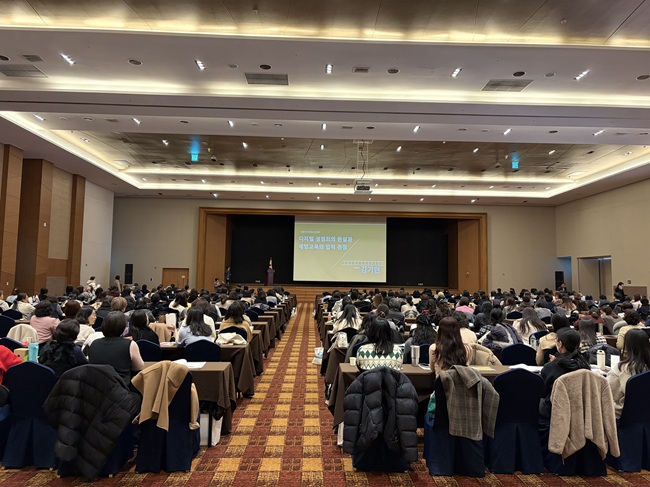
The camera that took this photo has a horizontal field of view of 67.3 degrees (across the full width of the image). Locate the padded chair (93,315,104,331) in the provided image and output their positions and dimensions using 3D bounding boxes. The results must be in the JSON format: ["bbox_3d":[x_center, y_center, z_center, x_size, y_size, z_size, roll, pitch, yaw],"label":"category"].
[{"bbox_3d":[-4.103,1.770,8.918,0.450,0.900,0.560,1,-4,-1],"label":"padded chair"}]

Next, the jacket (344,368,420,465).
[{"bbox_3d":[0.448,1.395,4.013,0.610,0.750,0.320,1,-4,-1],"label":"jacket"}]

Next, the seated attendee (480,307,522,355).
[{"bbox_3d":[2.764,1.652,7.797,0.540,1.220,0.780,2,-4,-6],"label":"seated attendee"}]

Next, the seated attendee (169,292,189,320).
[{"bbox_3d":[-3.146,1.699,10.524,0.480,1.270,0.720,1,-4,-1],"label":"seated attendee"}]

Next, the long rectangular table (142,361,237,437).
[{"bbox_3d":[-1.861,1.584,4.815,1.800,0.745,0.490,1,-4,-1],"label":"long rectangular table"}]

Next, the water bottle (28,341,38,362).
[{"bbox_3d":[-2.931,1.106,4.907,0.083,0.213,0.083,1,-4,-1],"label":"water bottle"}]

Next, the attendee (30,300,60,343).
[{"bbox_3d":[-4.273,1.480,7.420,0.480,1.220,0.720,1,-4,-1],"label":"attendee"}]

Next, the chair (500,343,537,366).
[{"bbox_3d":[2.284,1.662,5.998,0.450,0.900,0.560,1,-4,-1],"label":"chair"}]

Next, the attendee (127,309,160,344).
[{"bbox_3d":[-2.254,1.438,6.094,0.500,1.220,0.780,1,-4,4],"label":"attendee"}]

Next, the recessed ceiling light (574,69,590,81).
[{"bbox_3d":[7.160,-4.707,13.572,0.160,0.120,0.580,1,-4,-1],"label":"recessed ceiling light"}]

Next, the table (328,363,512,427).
[{"bbox_3d":[1.061,1.658,5.003,1.830,0.740,0.500,1,-4,-1],"label":"table"}]

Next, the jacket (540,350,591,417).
[{"bbox_3d":[2.290,1.322,4.629,0.480,0.600,0.400,2,-4,-11],"label":"jacket"}]

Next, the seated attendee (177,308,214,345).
[{"bbox_3d":[-1.584,1.420,6.013,0.480,1.240,0.740,1,-4,-1],"label":"seated attendee"}]

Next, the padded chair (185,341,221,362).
[{"bbox_3d":[-1.403,1.582,5.846,0.460,0.900,0.570,1,-4,-1],"label":"padded chair"}]

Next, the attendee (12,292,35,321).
[{"bbox_3d":[-6.168,1.657,10.046,0.520,1.220,0.750,-1,-5,23],"label":"attendee"}]

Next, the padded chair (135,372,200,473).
[{"bbox_3d":[-1.345,1.478,4.319,0.450,0.900,0.560,1,-4,-1],"label":"padded chair"}]

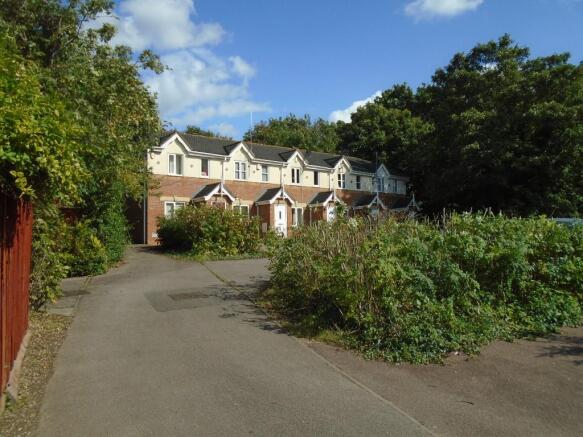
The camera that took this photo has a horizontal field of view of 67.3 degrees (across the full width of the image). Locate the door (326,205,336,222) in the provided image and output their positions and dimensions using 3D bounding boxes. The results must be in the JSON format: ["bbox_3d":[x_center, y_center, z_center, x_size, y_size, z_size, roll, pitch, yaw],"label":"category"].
[{"bbox_3d":[2.750,0.280,29.200,0.920,2.070,0.080,1,-1,-37],"label":"door"}]

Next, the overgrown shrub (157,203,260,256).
[{"bbox_3d":[-3.430,0.400,18.300,4.500,2.050,3.000,0,-1,-9],"label":"overgrown shrub"}]

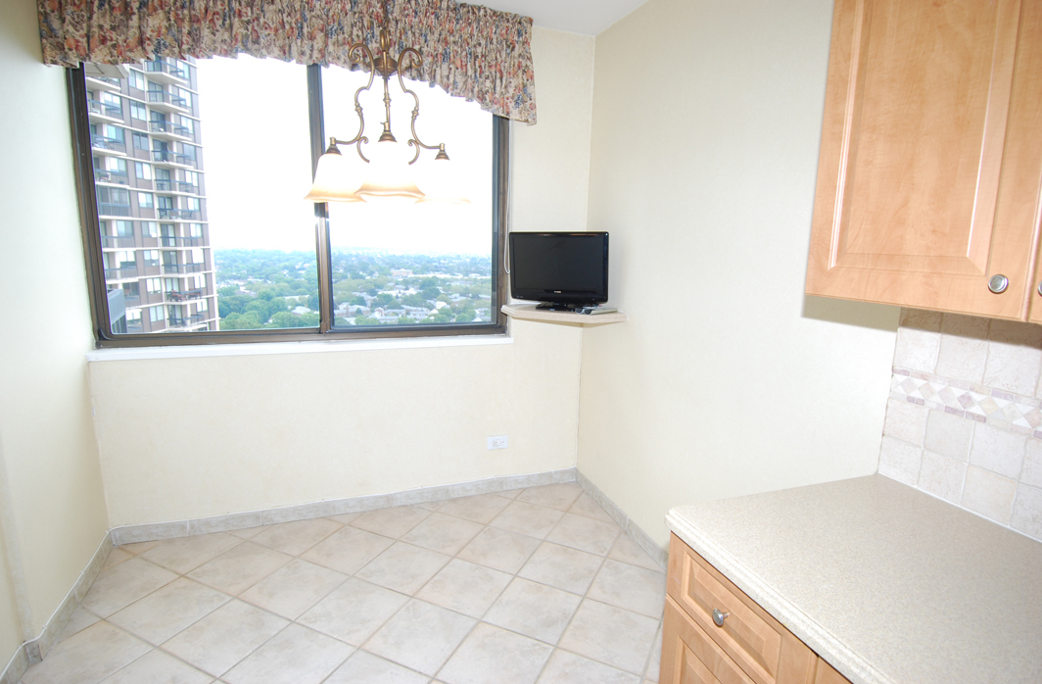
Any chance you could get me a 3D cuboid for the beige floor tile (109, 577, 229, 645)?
[{"bbox_3d":[-1.410,1.080,2.108,0.323,0.010,0.323,6,10,24],"label":"beige floor tile"}]

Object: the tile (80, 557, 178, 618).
[{"bbox_3d":[-1.661,1.020,2.178,0.312,0.010,0.312,6,11,24],"label":"tile"}]

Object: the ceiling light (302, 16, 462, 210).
[{"bbox_3d":[-0.401,-0.699,1.573,0.560,0.552,0.540,-1,10,-13],"label":"ceiling light"}]

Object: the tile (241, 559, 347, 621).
[{"bbox_3d":[-0.976,1.065,2.267,0.323,0.010,0.323,6,10,24],"label":"tile"}]

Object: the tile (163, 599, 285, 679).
[{"bbox_3d":[-1.058,1.060,1.876,0.308,0.015,0.308,6,11,24],"label":"tile"}]

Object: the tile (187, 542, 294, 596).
[{"bbox_3d":[-1.236,1.004,2.325,0.312,0.010,0.312,6,11,24],"label":"tile"}]

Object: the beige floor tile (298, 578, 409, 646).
[{"bbox_3d":[-0.654,1.059,2.064,0.312,0.010,0.312,6,11,24],"label":"beige floor tile"}]

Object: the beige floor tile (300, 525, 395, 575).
[{"bbox_3d":[-0.840,1.020,2.564,0.323,0.010,0.323,6,10,24],"label":"beige floor tile"}]

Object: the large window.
[{"bbox_3d":[-0.951,-0.653,2.480,1.881,1.301,0.100,-2,10,-20],"label":"large window"}]

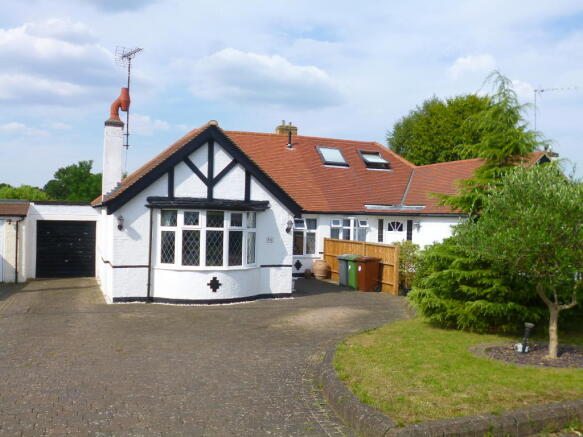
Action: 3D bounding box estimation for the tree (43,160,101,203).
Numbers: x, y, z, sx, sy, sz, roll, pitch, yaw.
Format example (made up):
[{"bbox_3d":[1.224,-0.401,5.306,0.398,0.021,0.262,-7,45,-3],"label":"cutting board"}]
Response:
[{"bbox_3d":[-23.252,-2.022,58.000,6.800,8.440,6.500,1,0,0],"label":"tree"}]

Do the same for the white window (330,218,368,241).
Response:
[{"bbox_3d":[2.336,0.524,21.700,1.720,1.120,0.150,1,0,-22],"label":"white window"}]

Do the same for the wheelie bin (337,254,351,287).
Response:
[{"bbox_3d":[1.993,1.760,18.422,0.700,1.080,0.580,1,0,-23],"label":"wheelie bin"}]

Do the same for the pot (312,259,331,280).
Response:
[{"bbox_3d":[1.124,1.911,20.565,0.660,0.740,0.660,1,0,0],"label":"pot"}]

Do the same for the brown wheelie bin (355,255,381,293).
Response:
[{"bbox_3d":[2.411,1.772,17.308,0.700,1.080,0.580,1,0,-23],"label":"brown wheelie bin"}]

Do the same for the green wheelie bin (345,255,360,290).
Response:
[{"bbox_3d":[2.200,1.766,17.870,0.700,1.080,0.580,1,0,-23],"label":"green wheelie bin"}]

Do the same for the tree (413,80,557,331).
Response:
[{"bbox_3d":[4.347,-0.367,12.200,3.400,5.700,3.400,1,0,0],"label":"tree"}]

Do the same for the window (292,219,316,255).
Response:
[{"bbox_3d":[0.486,0.719,20.937,1.050,1.420,0.120,1,0,-22],"label":"window"}]

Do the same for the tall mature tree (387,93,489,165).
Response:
[{"bbox_3d":[10.022,-2.943,36.000,7.500,10.690,7.300,1,0,0],"label":"tall mature tree"}]

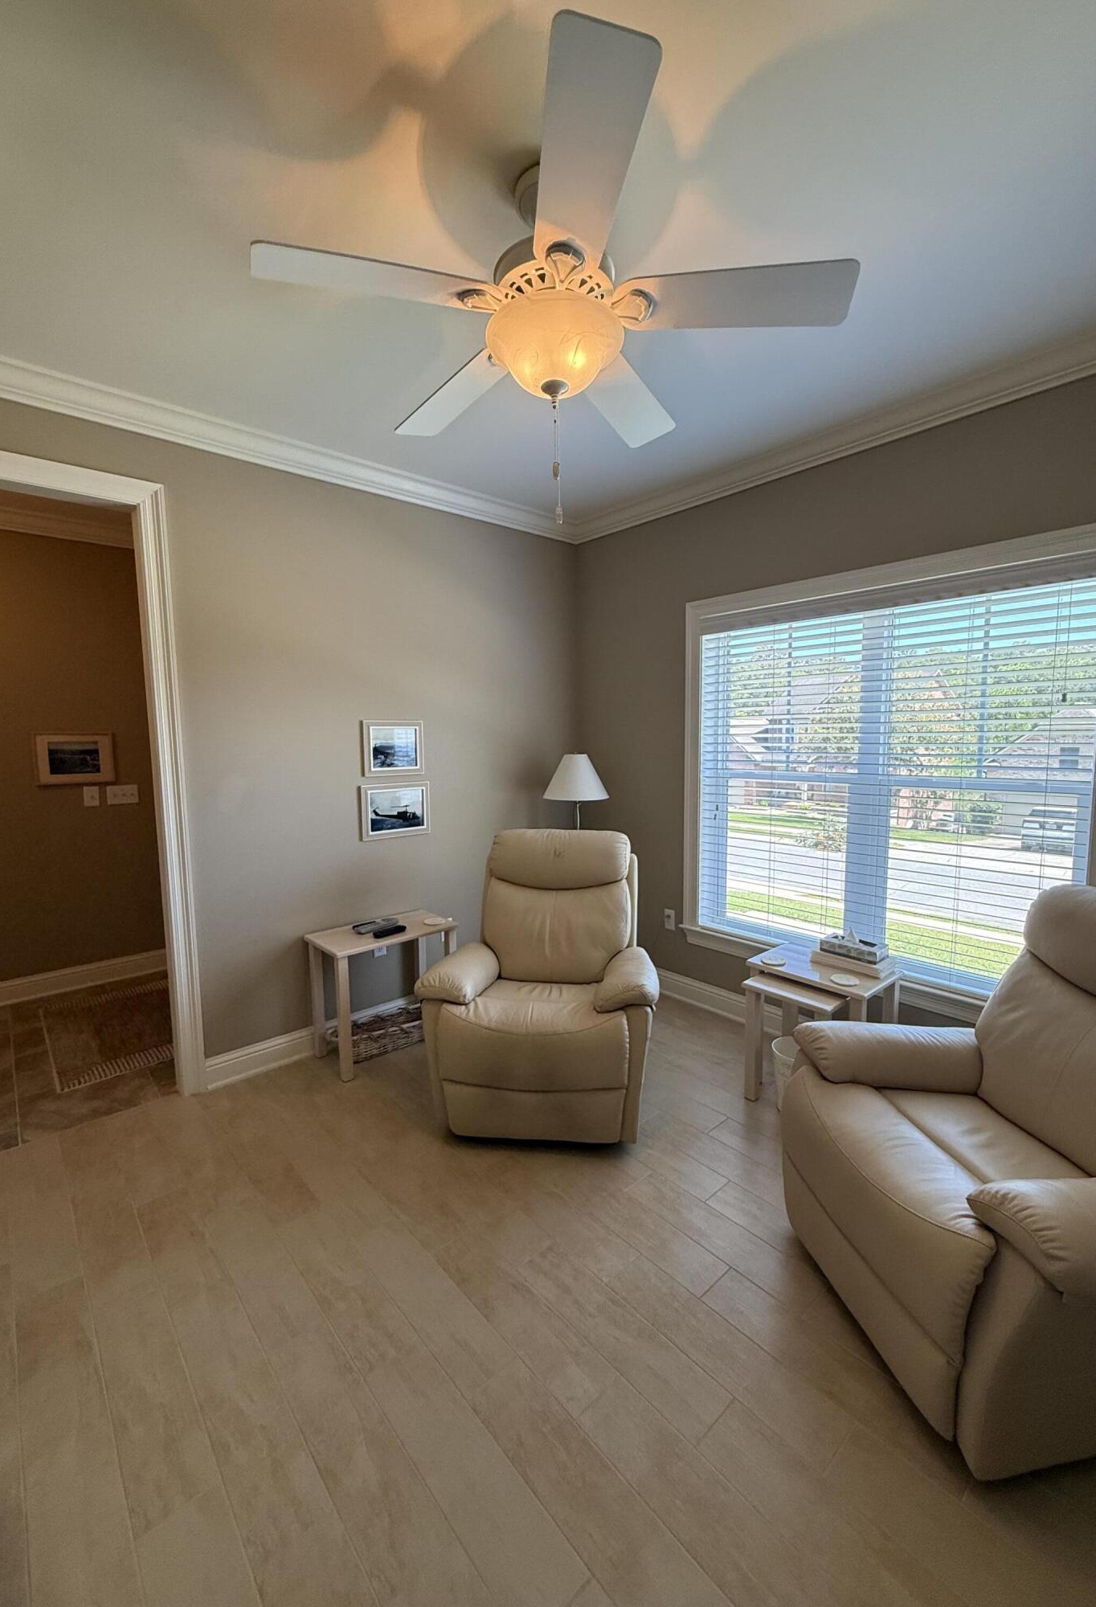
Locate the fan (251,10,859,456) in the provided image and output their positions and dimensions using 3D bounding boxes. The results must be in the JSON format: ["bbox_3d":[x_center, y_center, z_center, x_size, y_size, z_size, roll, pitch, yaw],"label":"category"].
[{"bbox_3d":[0.017,-1.192,1.531,1.300,0.455,1.300,-6,8,-41],"label":"fan"}]

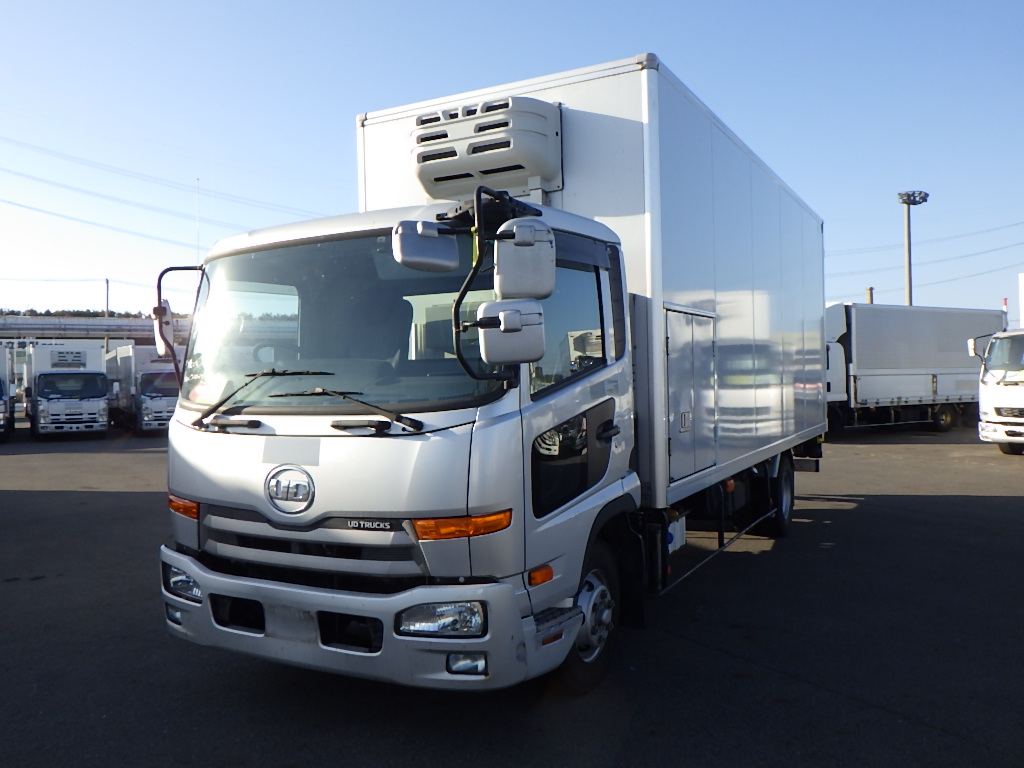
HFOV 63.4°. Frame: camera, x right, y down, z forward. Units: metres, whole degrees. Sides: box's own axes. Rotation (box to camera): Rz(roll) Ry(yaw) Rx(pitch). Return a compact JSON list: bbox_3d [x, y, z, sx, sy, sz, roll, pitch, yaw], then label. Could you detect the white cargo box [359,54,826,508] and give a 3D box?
[{"bbox_3d":[1.464,-0.661,8.352,2.240,2.723,6.549,-1,1,29],"label":"white cargo box"}]

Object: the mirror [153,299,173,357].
[{"bbox_3d":[-1.963,-0.318,4.659,0.080,0.315,0.205,-1,1,-35],"label":"mirror"}]

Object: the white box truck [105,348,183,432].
[{"bbox_3d":[-12.023,0.153,28.434,2.120,2.840,6.500,-1,1,-29],"label":"white box truck"}]

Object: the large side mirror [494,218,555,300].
[{"bbox_3d":[0.051,-0.503,3.349,0.232,0.320,0.100,-1,1,-8],"label":"large side mirror"}]

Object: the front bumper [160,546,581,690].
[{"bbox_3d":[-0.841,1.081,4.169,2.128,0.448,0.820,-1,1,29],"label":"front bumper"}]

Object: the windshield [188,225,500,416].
[{"bbox_3d":[-0.926,-0.302,4.039,2.005,0.885,0.220,-1,-14,29],"label":"windshield"}]

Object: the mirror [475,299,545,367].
[{"bbox_3d":[-0.002,-0.204,3.282,0.250,0.260,0.100,-1,1,-9],"label":"mirror"}]

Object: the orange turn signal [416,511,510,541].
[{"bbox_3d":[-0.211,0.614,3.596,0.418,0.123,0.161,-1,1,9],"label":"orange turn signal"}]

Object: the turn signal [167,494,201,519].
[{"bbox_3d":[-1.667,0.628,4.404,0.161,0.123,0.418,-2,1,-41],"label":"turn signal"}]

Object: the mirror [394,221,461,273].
[{"bbox_3d":[-0.324,-0.521,3.136,0.240,0.180,0.110,-1,-14,-15],"label":"mirror"}]

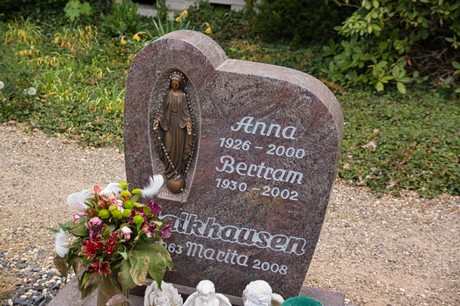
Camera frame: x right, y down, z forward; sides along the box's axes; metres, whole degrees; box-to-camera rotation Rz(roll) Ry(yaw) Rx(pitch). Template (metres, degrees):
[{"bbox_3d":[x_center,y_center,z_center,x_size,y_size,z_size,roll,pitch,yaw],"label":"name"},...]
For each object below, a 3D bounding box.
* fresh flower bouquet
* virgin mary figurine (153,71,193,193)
[{"bbox_3d":[-0.356,0.250,2.010,0.340,0.335,0.310,1,24,-1],"label":"fresh flower bouquet"},{"bbox_3d":[-0.177,-0.067,2.060,0.135,0.395,0.085,8,25,14],"label":"virgin mary figurine"}]

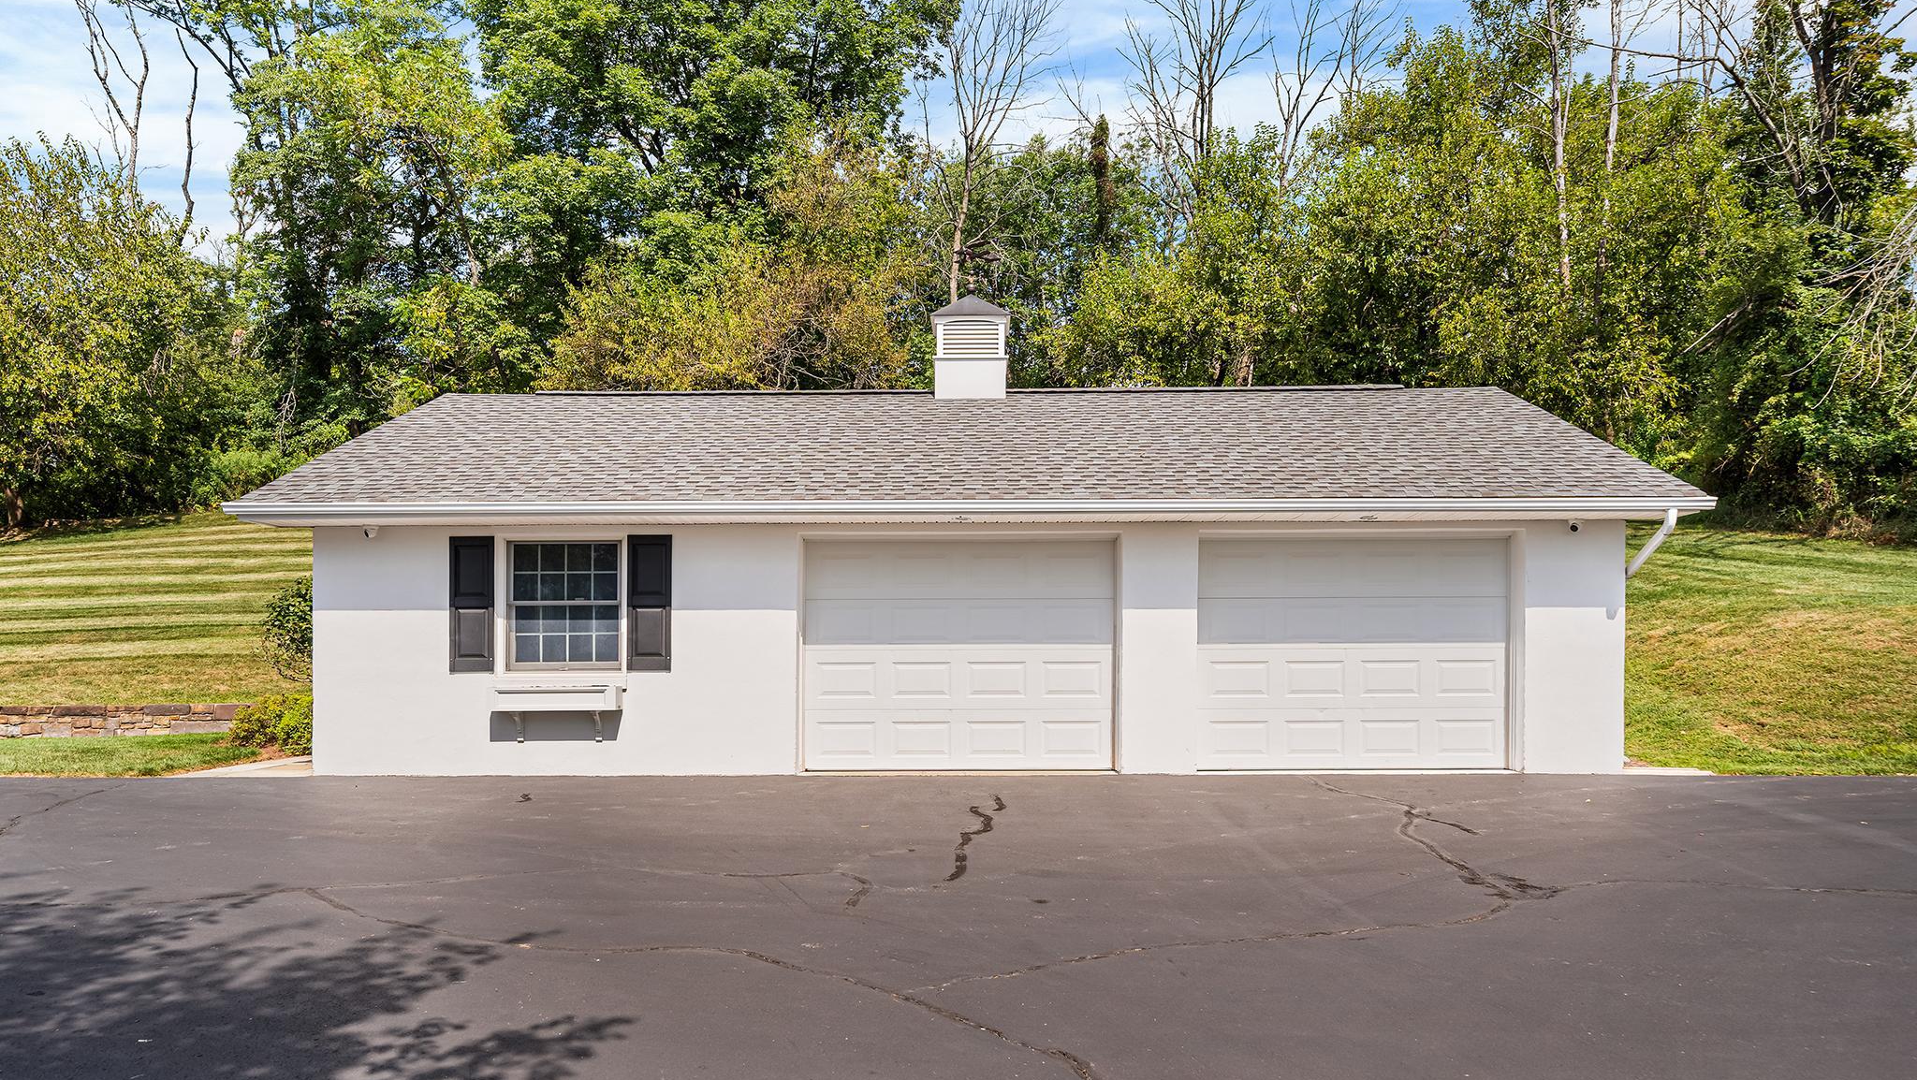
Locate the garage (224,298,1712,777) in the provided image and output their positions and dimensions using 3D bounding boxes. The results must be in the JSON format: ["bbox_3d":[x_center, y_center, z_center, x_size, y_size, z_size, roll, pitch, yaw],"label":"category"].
[{"bbox_3d":[0.170,-0.400,15.150,12.600,5.000,8.900,0,0,1],"label":"garage"}]

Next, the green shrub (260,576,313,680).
[{"bbox_3d":[-7.200,1.000,14.400,1.100,1.250,1.100,0,0,0],"label":"green shrub"}]

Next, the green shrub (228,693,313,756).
[{"bbox_3d":[-6.850,1.850,13.000,1.150,0.680,1.050,0,0,0],"label":"green shrub"}]

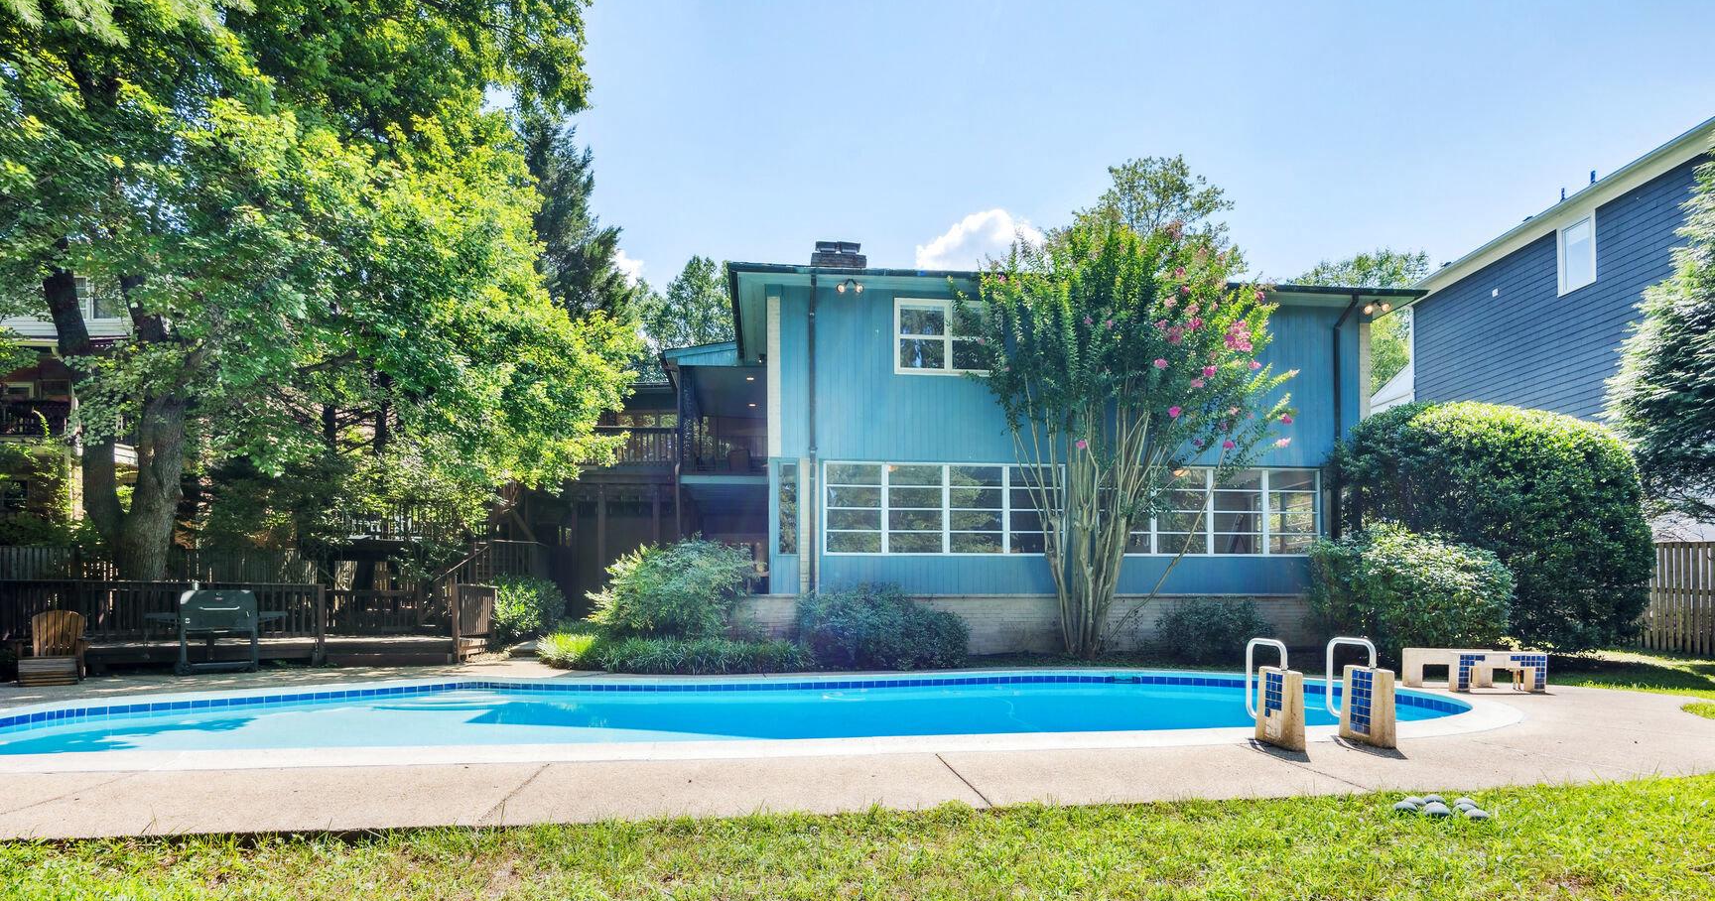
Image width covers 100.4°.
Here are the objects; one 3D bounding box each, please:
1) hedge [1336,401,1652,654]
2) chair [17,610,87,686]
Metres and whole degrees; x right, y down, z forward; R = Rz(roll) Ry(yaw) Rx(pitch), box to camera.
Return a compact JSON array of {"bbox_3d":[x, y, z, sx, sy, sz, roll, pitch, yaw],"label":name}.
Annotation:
[{"bbox_3d":[11.456,1.355,12.900,4.900,4.400,3.400,1,-6,-6],"label":"hedge"},{"bbox_3d":[-9.878,2.410,8.800,0.740,0.880,0.850,4,-7,-31],"label":"chair"}]

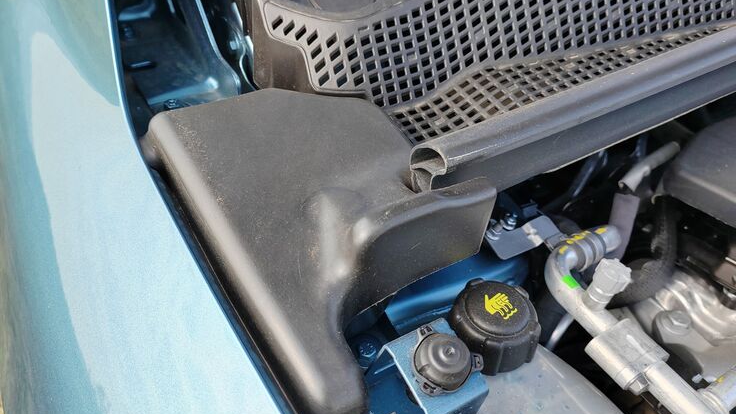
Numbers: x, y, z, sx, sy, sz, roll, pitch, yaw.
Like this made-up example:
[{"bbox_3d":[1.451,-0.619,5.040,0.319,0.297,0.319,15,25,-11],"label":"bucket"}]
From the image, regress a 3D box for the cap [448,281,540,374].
[{"bbox_3d":[0.086,0.078,0.392,0.062,0.033,0.062,1,45,-1],"label":"cap"}]

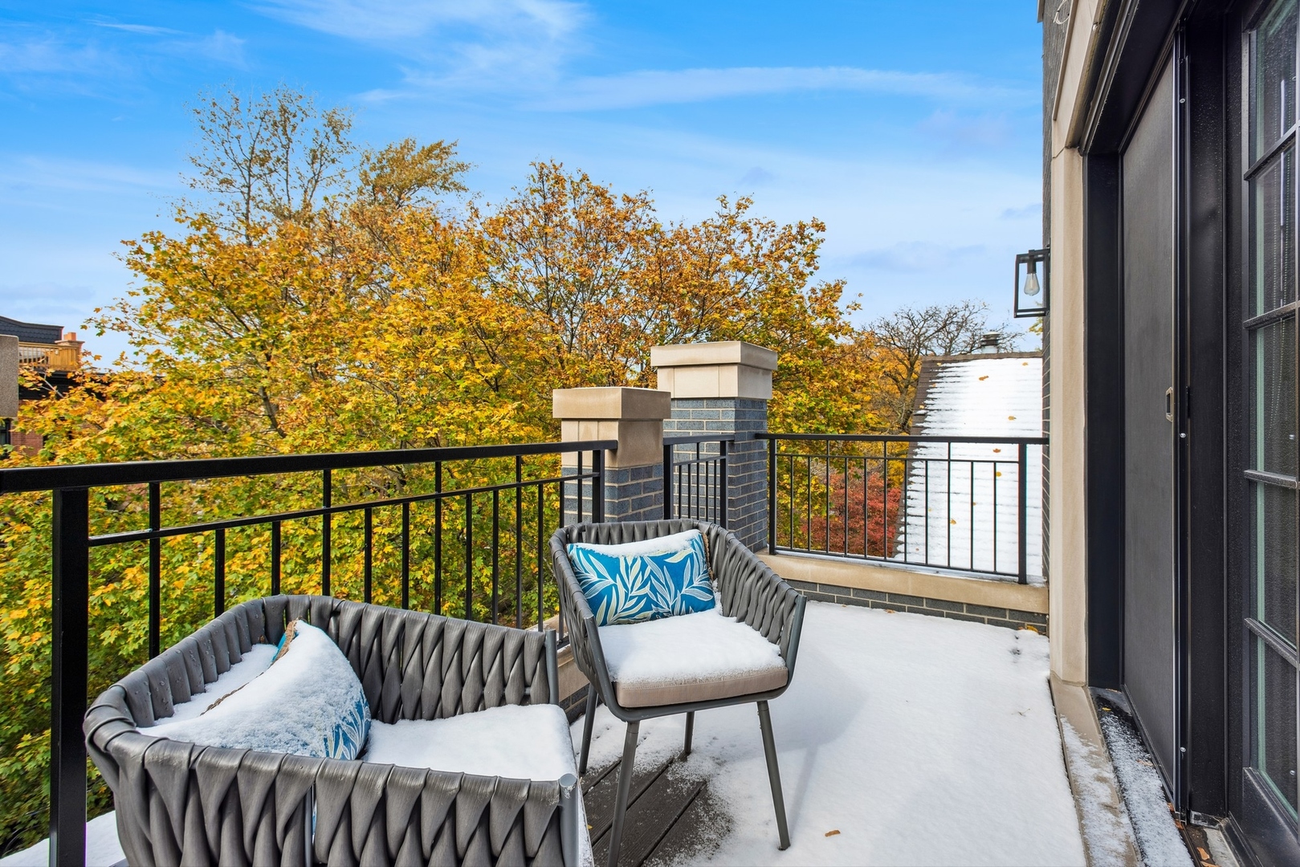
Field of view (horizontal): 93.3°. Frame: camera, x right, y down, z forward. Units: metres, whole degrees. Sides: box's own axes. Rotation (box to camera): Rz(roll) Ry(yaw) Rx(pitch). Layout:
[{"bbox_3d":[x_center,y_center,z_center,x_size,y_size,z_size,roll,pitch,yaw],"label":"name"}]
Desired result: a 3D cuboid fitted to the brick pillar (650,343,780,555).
[{"bbox_3d":[0.449,0.145,4.126,0.616,1.400,0.683,0,1,30],"label":"brick pillar"}]

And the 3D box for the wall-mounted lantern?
[{"bbox_3d":[1.945,-0.766,3.126,0.148,0.312,0.185,0,1,30],"label":"wall-mounted lantern"}]

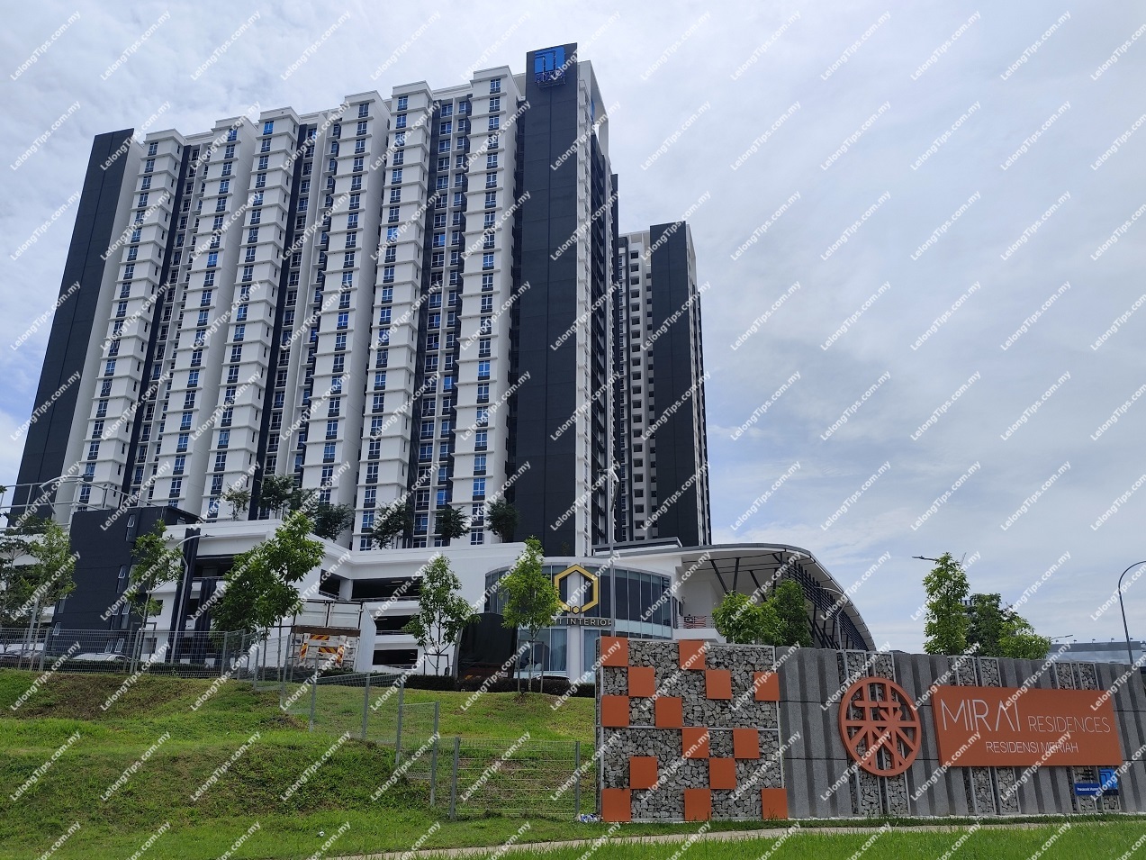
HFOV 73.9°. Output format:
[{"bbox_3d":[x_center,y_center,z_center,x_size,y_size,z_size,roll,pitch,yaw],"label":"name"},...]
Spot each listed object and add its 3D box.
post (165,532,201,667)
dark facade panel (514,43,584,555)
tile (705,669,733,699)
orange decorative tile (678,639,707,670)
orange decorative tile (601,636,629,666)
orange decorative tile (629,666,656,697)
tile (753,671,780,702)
[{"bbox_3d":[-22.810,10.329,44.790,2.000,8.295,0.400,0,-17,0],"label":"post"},{"bbox_3d":[-2.850,-20.253,101.574,7.650,75.013,0.800,-4,-17,12],"label":"dark facade panel"},{"bbox_3d":[2.614,4.582,13.787,0.485,0.485,0.050,5,-20,-12],"label":"tile"},{"bbox_3d":[2.153,4.055,13.717,0.490,0.490,0.050,5,-18,-15],"label":"orange decorative tile"},{"bbox_3d":[0.743,3.880,13.339,0.490,0.490,0.050,5,-18,-15],"label":"orange decorative tile"},{"bbox_3d":[1.210,4.407,13.322,0.490,0.490,0.050,5,-18,-15],"label":"orange decorative tile"},{"bbox_3d":[3.560,4.698,13.952,0.490,0.490,0.050,5,-18,-15],"label":"tile"}]

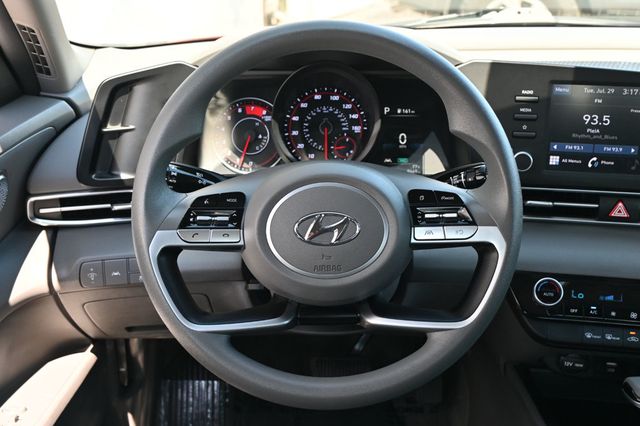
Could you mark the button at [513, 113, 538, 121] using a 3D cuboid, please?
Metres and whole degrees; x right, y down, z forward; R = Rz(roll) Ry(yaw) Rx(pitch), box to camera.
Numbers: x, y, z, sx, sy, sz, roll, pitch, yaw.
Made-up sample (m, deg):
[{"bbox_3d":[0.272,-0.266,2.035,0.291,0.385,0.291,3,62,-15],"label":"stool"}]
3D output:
[{"bbox_3d":[0.234,-0.110,0.870,0.028,0.007,0.006,3,6,8],"label":"button"}]

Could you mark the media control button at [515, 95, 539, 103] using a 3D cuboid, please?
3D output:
[{"bbox_3d":[0.247,-0.135,0.910,0.028,0.007,0.006,2,12,8],"label":"media control button"}]

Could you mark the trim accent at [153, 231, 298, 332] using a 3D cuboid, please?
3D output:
[{"bbox_3d":[-0.092,0.065,0.725,0.139,0.095,0.032,0,-3,0],"label":"trim accent"}]

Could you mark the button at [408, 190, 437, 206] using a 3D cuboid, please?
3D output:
[{"bbox_3d":[0.099,-0.014,0.738,0.026,0.015,0.006,0,-4,0],"label":"button"}]

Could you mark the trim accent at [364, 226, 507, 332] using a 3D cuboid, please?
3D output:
[{"bbox_3d":[0.109,0.063,0.733,0.134,0.099,0.035,0,-6,0],"label":"trim accent"}]

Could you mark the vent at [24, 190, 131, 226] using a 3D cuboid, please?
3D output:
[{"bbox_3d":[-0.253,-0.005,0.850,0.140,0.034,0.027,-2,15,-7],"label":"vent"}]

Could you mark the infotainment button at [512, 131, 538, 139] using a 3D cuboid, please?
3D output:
[{"bbox_3d":[0.246,-0.094,0.917,0.028,0.007,0.006,2,12,8],"label":"infotainment button"}]

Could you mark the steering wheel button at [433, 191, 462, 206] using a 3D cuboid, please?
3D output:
[{"bbox_3d":[0.120,-0.014,0.715,0.026,0.013,0.006,0,-3,0],"label":"steering wheel button"}]

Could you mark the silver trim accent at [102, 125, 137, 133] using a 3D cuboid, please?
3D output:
[{"bbox_3d":[-0.243,-0.101,0.920,0.044,0.008,0.015,-5,9,-14],"label":"silver trim accent"}]

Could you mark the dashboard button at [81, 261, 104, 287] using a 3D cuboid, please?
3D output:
[{"bbox_3d":[-0.258,0.069,0.865,0.025,0.028,0.008,-4,10,-11],"label":"dashboard button"}]

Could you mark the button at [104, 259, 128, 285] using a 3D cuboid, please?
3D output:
[{"bbox_3d":[-0.230,0.067,0.865,0.026,0.030,0.009,-4,18,-10],"label":"button"}]

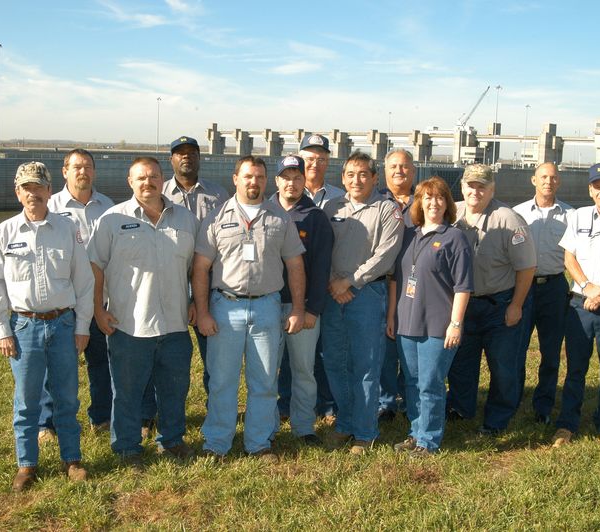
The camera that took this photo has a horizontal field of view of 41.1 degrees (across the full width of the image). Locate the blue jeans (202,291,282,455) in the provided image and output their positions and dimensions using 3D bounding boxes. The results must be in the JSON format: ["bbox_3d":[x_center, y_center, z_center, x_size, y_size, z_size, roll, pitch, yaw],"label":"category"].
[{"bbox_3d":[-0.338,0.636,4.695,0.450,0.990,0.340,1,8,-6],"label":"blue jeans"}]

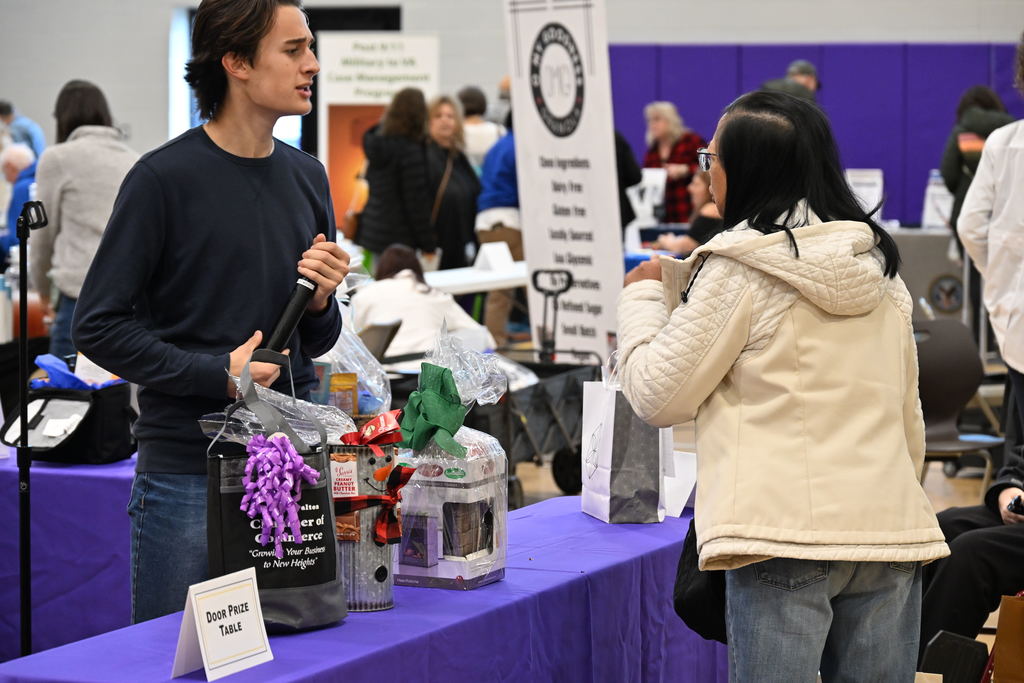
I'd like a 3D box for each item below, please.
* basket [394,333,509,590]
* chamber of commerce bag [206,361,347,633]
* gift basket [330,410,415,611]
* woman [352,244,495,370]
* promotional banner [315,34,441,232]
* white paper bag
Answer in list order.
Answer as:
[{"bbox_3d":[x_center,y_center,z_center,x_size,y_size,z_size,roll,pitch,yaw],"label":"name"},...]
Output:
[{"bbox_3d":[-0.108,0.202,5.684,0.148,0.435,0.148,2,4,26],"label":"basket"},{"bbox_3d":[-0.376,0.241,5.270,0.215,0.415,0.130,-2,4,-26],"label":"chamber of commerce bag"},{"bbox_3d":[-0.241,0.277,5.443,0.130,0.320,0.130,-3,5,-38],"label":"gift basket"},{"bbox_3d":[-0.365,0.115,13.291,0.550,1.030,0.720,0,4,0],"label":"woman"},{"bbox_3d":[-0.898,-1.018,21.983,0.820,2.070,0.200,0,4,-3],"label":"promotional banner"},{"bbox_3d":[0.225,0.211,6.598,0.115,0.290,0.200,-1,4,-14],"label":"white paper bag"}]

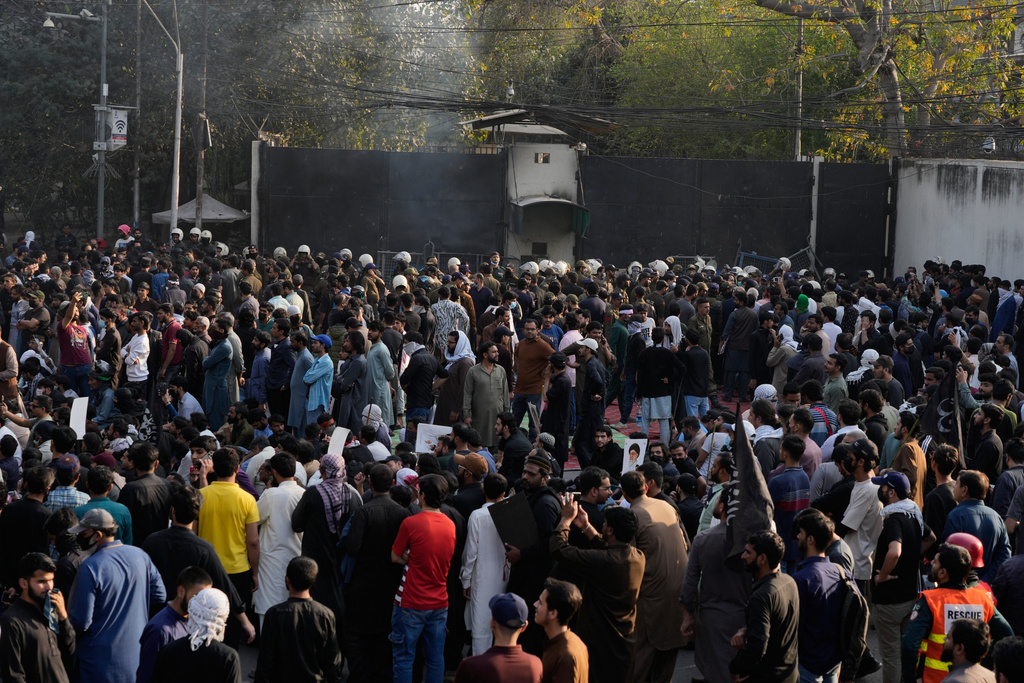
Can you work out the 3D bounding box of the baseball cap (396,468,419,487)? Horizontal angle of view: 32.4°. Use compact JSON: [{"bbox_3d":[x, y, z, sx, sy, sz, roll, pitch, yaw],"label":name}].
[{"bbox_3d":[-0.902,1.168,15.200,0.260,0.140,0.180,-1,2,42],"label":"baseball cap"}]

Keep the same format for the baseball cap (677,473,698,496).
[{"bbox_3d":[1.588,1.256,15.900,0.180,0.150,0.260,-1,16,-27],"label":"baseball cap"}]

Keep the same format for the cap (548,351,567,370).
[{"bbox_3d":[0.537,0.192,20.400,0.180,0.150,0.260,-3,24,-44],"label":"cap"}]

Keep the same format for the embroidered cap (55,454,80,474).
[{"bbox_3d":[-3.228,0.883,12.800,0.175,0.100,0.185,1,19,-2],"label":"embroidered cap"}]

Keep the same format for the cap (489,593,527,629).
[{"bbox_3d":[-0.013,1.280,8.600,0.180,0.150,0.265,-1,17,-22],"label":"cap"}]

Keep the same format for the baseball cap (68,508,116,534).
[{"bbox_3d":[-2.382,1.015,10.000,0.270,0.140,0.180,-4,6,-13],"label":"baseball cap"}]

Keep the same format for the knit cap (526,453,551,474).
[{"bbox_3d":[0.188,0.847,12.300,0.175,0.110,0.190,4,2,0],"label":"knit cap"}]

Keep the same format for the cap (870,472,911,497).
[{"bbox_3d":[2.588,0.940,12.000,0.270,0.150,0.180,19,14,30],"label":"cap"}]

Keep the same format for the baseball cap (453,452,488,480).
[{"bbox_3d":[-0.283,0.862,12.700,0.265,0.145,0.180,25,10,11],"label":"baseball cap"}]

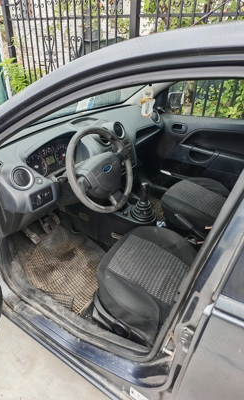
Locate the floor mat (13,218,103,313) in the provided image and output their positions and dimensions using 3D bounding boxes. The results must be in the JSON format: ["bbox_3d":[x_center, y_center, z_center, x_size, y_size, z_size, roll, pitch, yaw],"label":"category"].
[{"bbox_3d":[-0.332,0.327,1.574,0.620,0.075,0.440,20,37,30],"label":"floor mat"}]

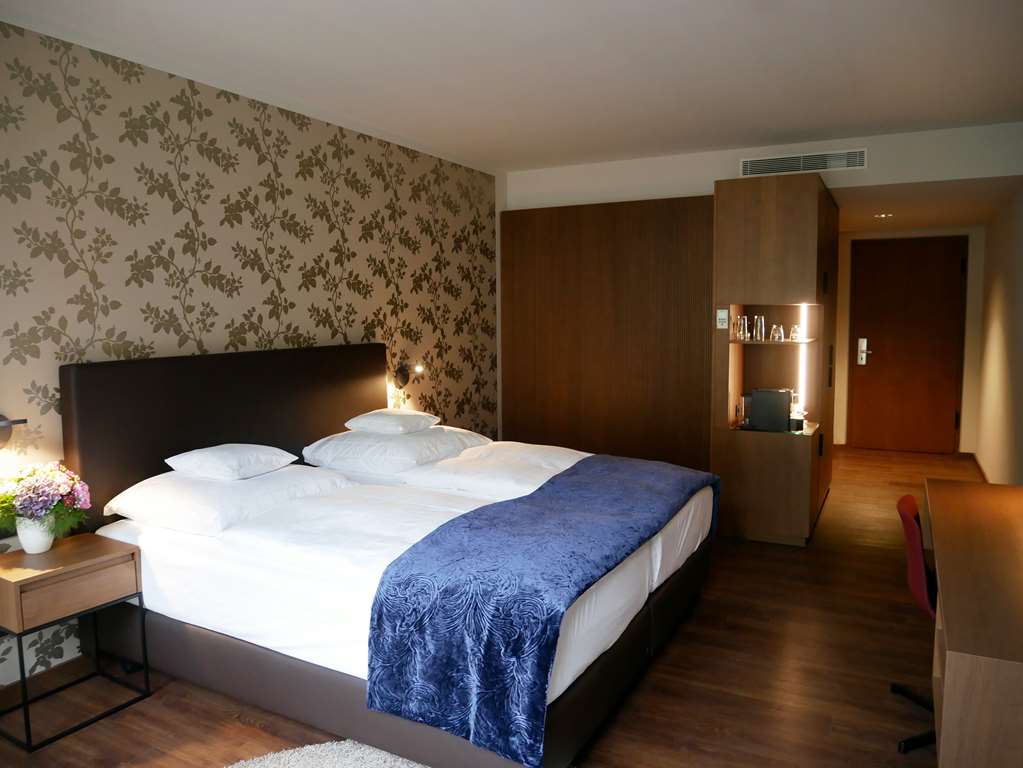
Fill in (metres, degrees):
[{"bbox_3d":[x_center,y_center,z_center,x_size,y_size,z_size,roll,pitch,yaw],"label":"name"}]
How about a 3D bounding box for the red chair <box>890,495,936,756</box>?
[{"bbox_3d":[1.577,0.810,2.395,0.540,0.820,0.500,3,7,29],"label":"red chair"}]

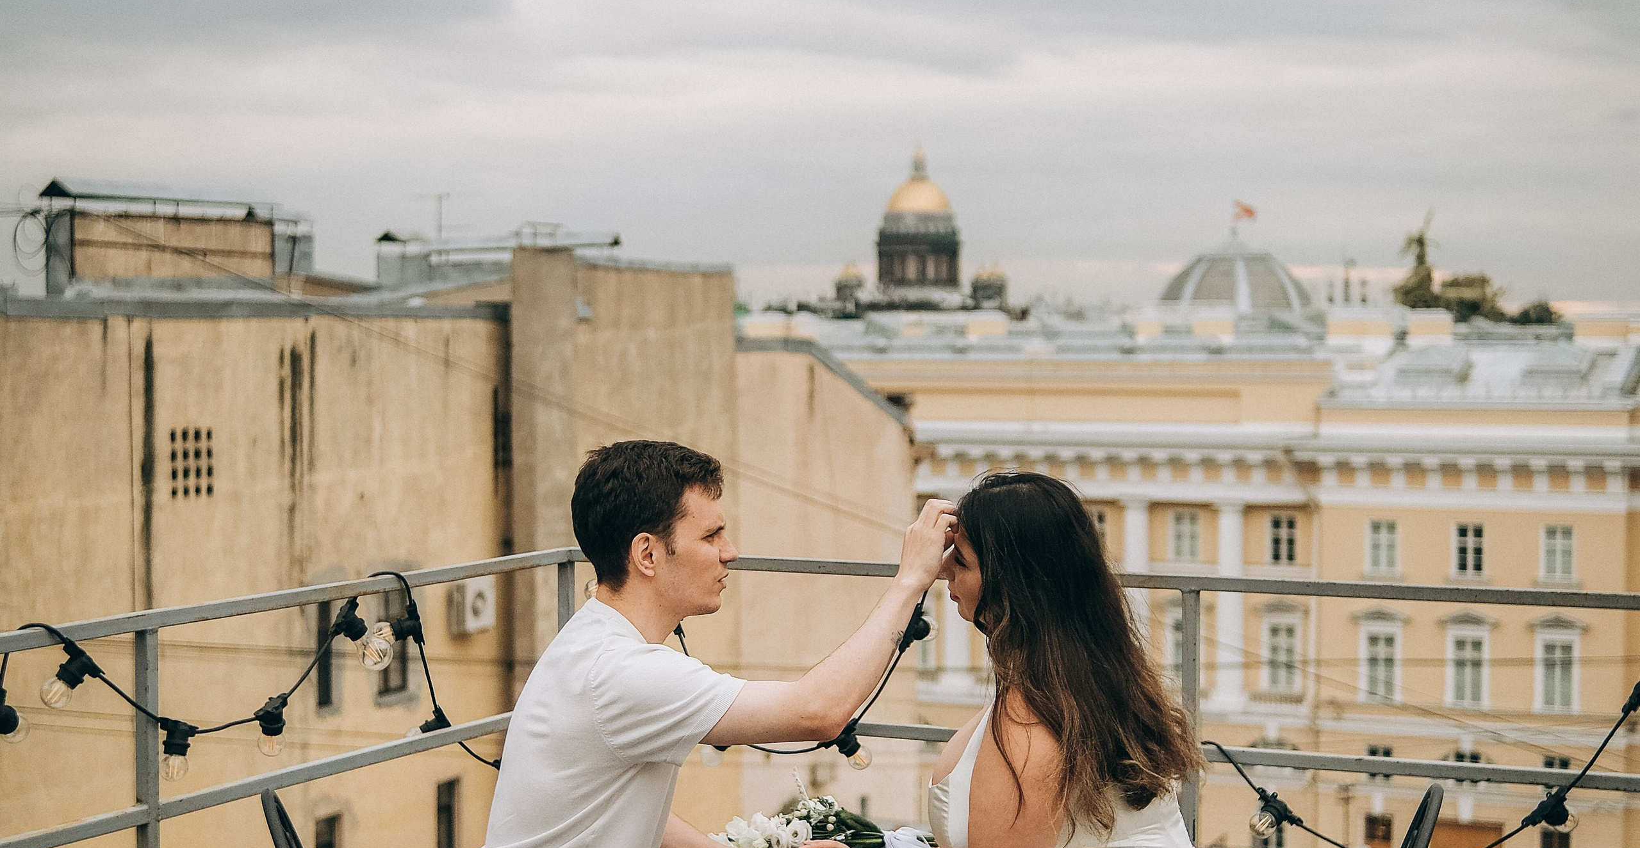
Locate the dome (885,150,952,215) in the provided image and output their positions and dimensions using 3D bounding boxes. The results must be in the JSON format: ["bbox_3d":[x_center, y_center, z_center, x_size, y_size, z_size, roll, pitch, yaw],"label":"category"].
[{"bbox_3d":[40.186,-97.873,965.000,26.300,27.000,26.300,0,2,2],"label":"dome"}]

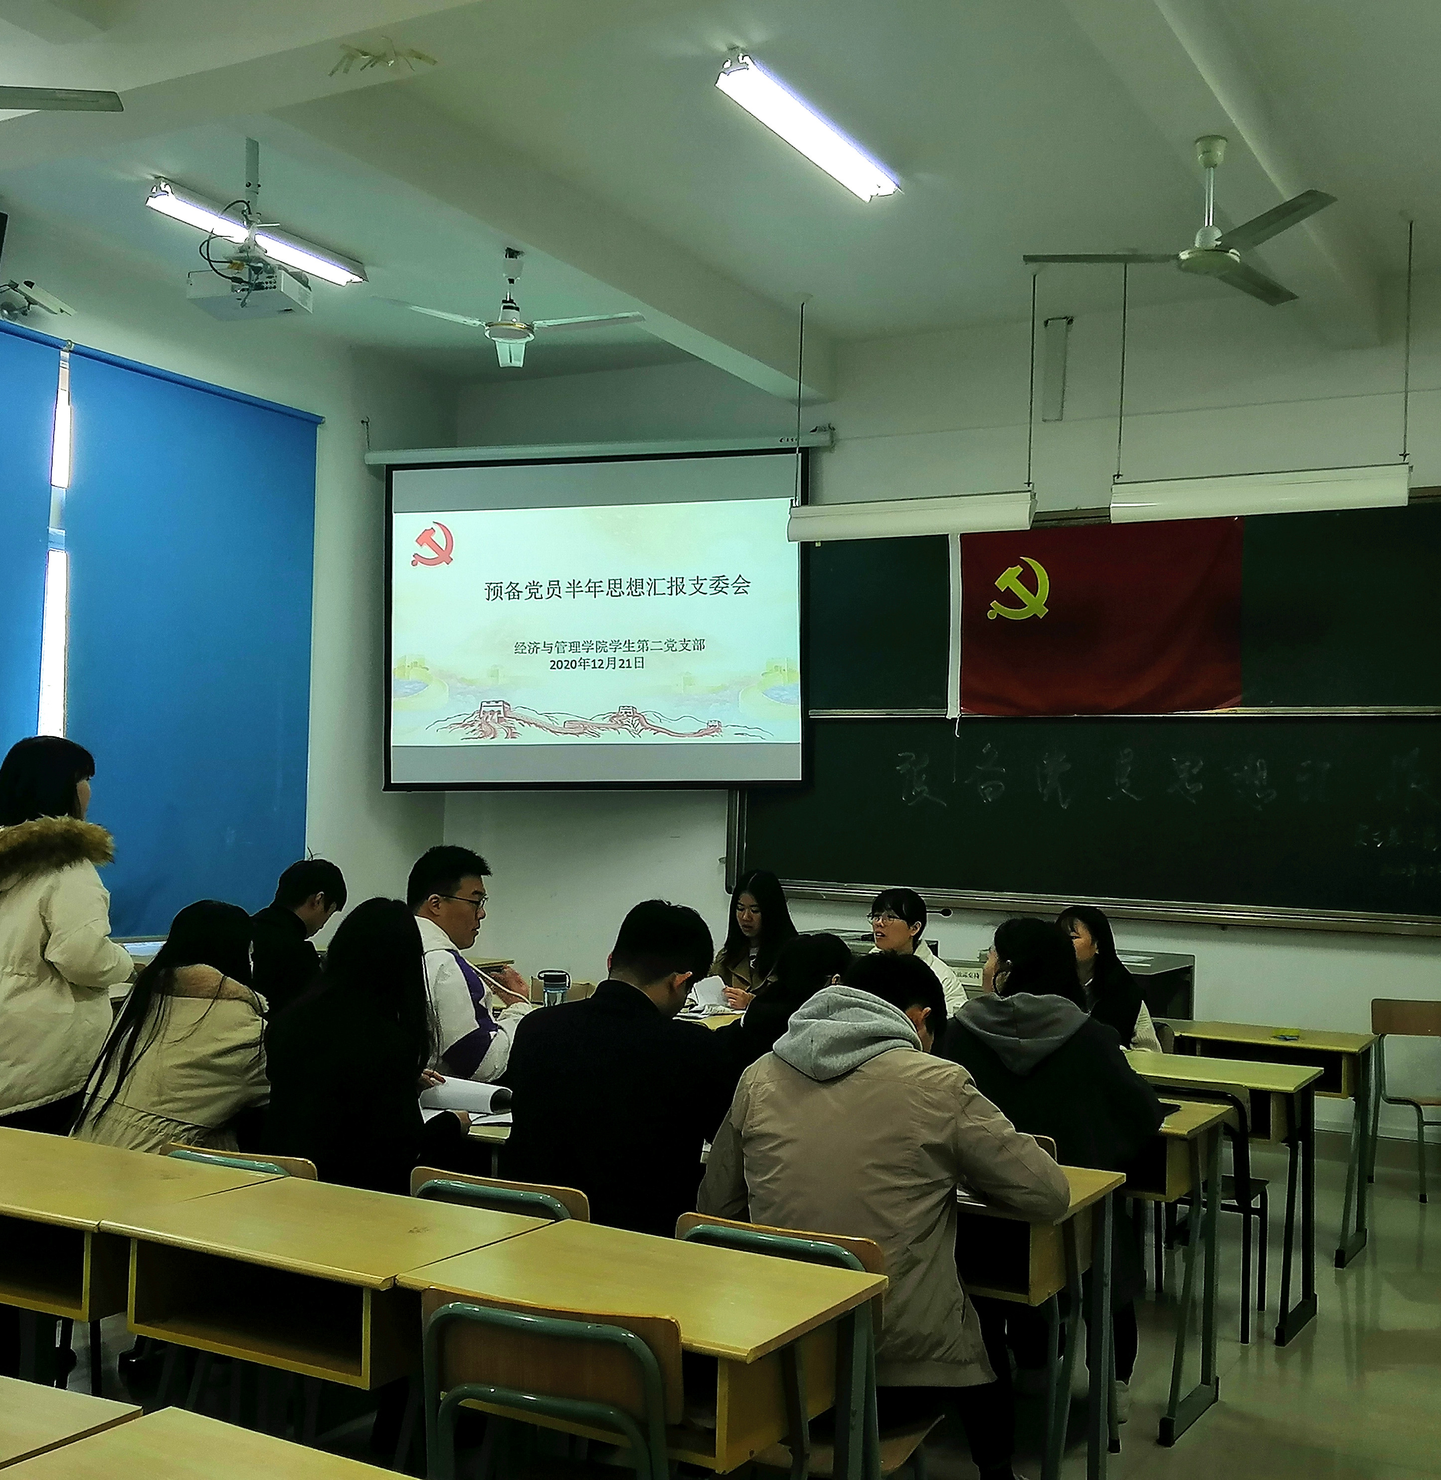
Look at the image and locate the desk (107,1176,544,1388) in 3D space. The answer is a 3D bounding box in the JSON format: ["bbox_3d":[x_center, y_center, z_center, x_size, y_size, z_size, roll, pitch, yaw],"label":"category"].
[{"bbox_3d":[-0.696,1.229,2.809,0.610,0.750,0.450,1,-3,27],"label":"desk"}]

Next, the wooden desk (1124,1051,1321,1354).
[{"bbox_3d":[1.509,1.413,5.015,0.649,0.761,0.470,0,-3,31],"label":"wooden desk"}]

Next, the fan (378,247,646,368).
[{"bbox_3d":[-0.971,-2.155,7.750,1.250,0.440,1.250,0,-3,31],"label":"fan"}]

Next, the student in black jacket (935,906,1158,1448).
[{"bbox_3d":[0.816,1.081,3.992,0.560,1.250,0.660,1,-3,24],"label":"student in black jacket"}]

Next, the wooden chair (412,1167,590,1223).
[{"bbox_3d":[-0.377,1.250,3.256,0.390,0.770,0.410,1,-3,22],"label":"wooden chair"}]

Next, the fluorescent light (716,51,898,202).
[{"bbox_3d":[0.409,-2.323,6.179,0.210,0.130,1.260,0,-3,31],"label":"fluorescent light"}]

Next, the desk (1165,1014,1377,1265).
[{"bbox_3d":[2.019,1.450,5.758,0.600,0.750,0.450,0,-3,31],"label":"desk"}]

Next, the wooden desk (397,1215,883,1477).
[{"bbox_3d":[-0.133,1.257,2.590,0.649,0.761,0.470,0,-3,30],"label":"wooden desk"}]

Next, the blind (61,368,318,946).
[{"bbox_3d":[-2.718,-0.421,8.259,0.070,2.827,1.680,0,-3,31],"label":"blind"}]

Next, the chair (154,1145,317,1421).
[{"bbox_3d":[-0.916,1.238,3.392,0.390,0.770,0.410,1,-3,22],"label":"chair"}]

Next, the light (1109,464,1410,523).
[{"bbox_3d":[2.356,-1.075,7.011,1.252,0.177,0.170,0,-3,31],"label":"light"}]

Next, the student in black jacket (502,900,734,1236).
[{"bbox_3d":[-0.156,1.016,3.447,0.520,1.320,0.780,0,-3,34],"label":"student in black jacket"}]

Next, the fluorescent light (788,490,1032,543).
[{"bbox_3d":[0.919,-1.112,7.943,1.300,0.180,0.160,0,-3,31],"label":"fluorescent light"}]

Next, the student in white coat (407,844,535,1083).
[{"bbox_3d":[-0.557,0.995,4.104,0.750,1.400,0.520,1,-3,22],"label":"student in white coat"}]

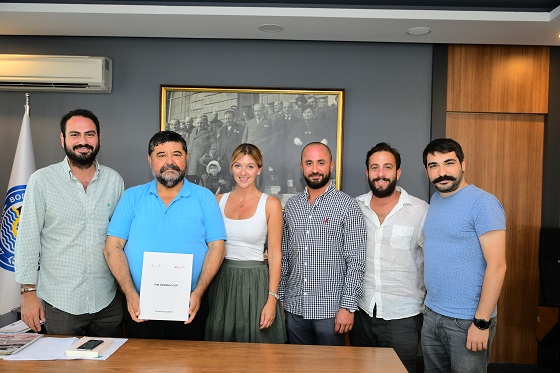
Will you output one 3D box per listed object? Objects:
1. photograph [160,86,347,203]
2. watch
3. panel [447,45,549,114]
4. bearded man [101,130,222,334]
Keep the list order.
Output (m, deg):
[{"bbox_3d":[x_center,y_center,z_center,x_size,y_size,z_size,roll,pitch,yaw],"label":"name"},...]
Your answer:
[{"bbox_3d":[-0.241,-0.306,4.280,1.540,1.045,0.045,2,1,2],"label":"photograph"},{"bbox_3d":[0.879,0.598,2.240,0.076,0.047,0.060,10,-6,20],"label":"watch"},{"bbox_3d":[1.801,-0.886,4.250,0.835,0.570,0.040,2,1,2],"label":"panel"},{"bbox_3d":[-0.565,0.579,2.453,0.580,1.689,0.420,2,1,-3],"label":"bearded man"}]

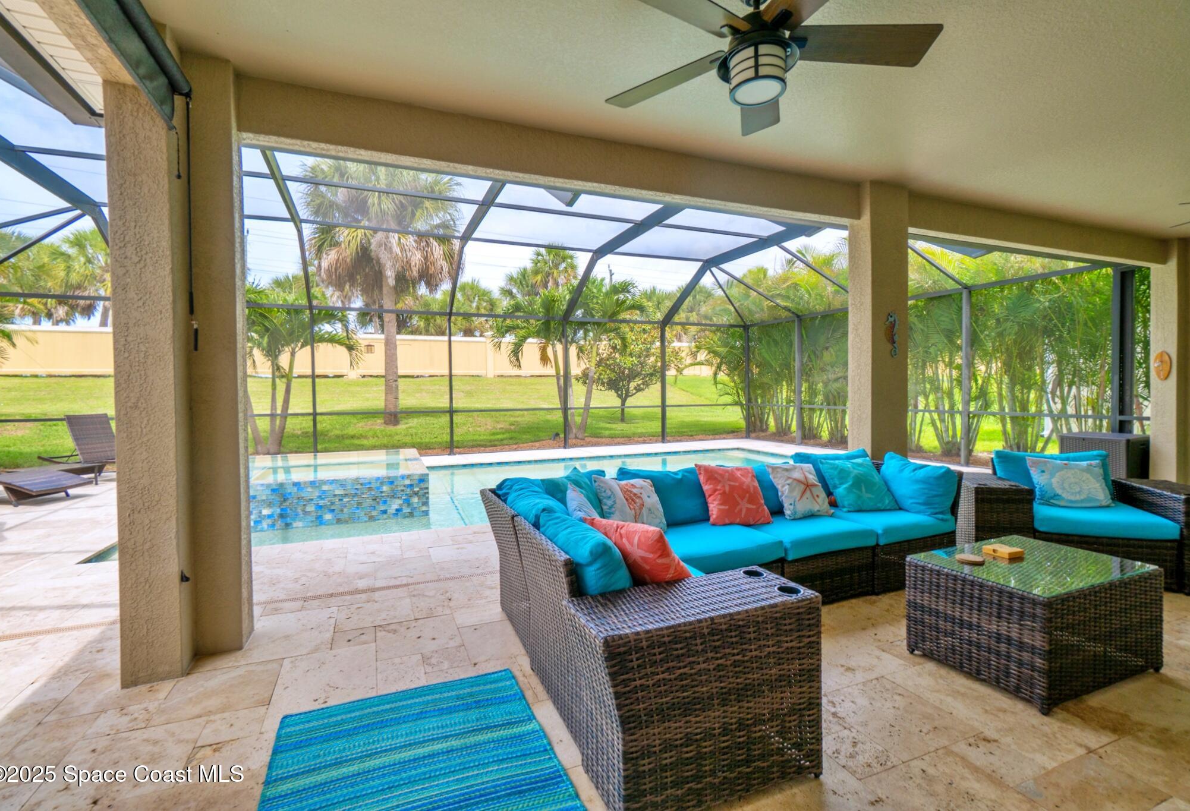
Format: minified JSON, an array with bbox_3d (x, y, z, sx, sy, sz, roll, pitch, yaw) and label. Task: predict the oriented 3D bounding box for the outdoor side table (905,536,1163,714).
[{"bbox_3d":[1.945,0.924,2.271,0.825,0.446,0.555,-1,1,-22],"label":"outdoor side table"}]

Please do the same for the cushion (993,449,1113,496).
[{"bbox_3d":[3.361,0.529,3.696,0.650,0.380,0.150,0,-16,19],"label":"cushion"}]

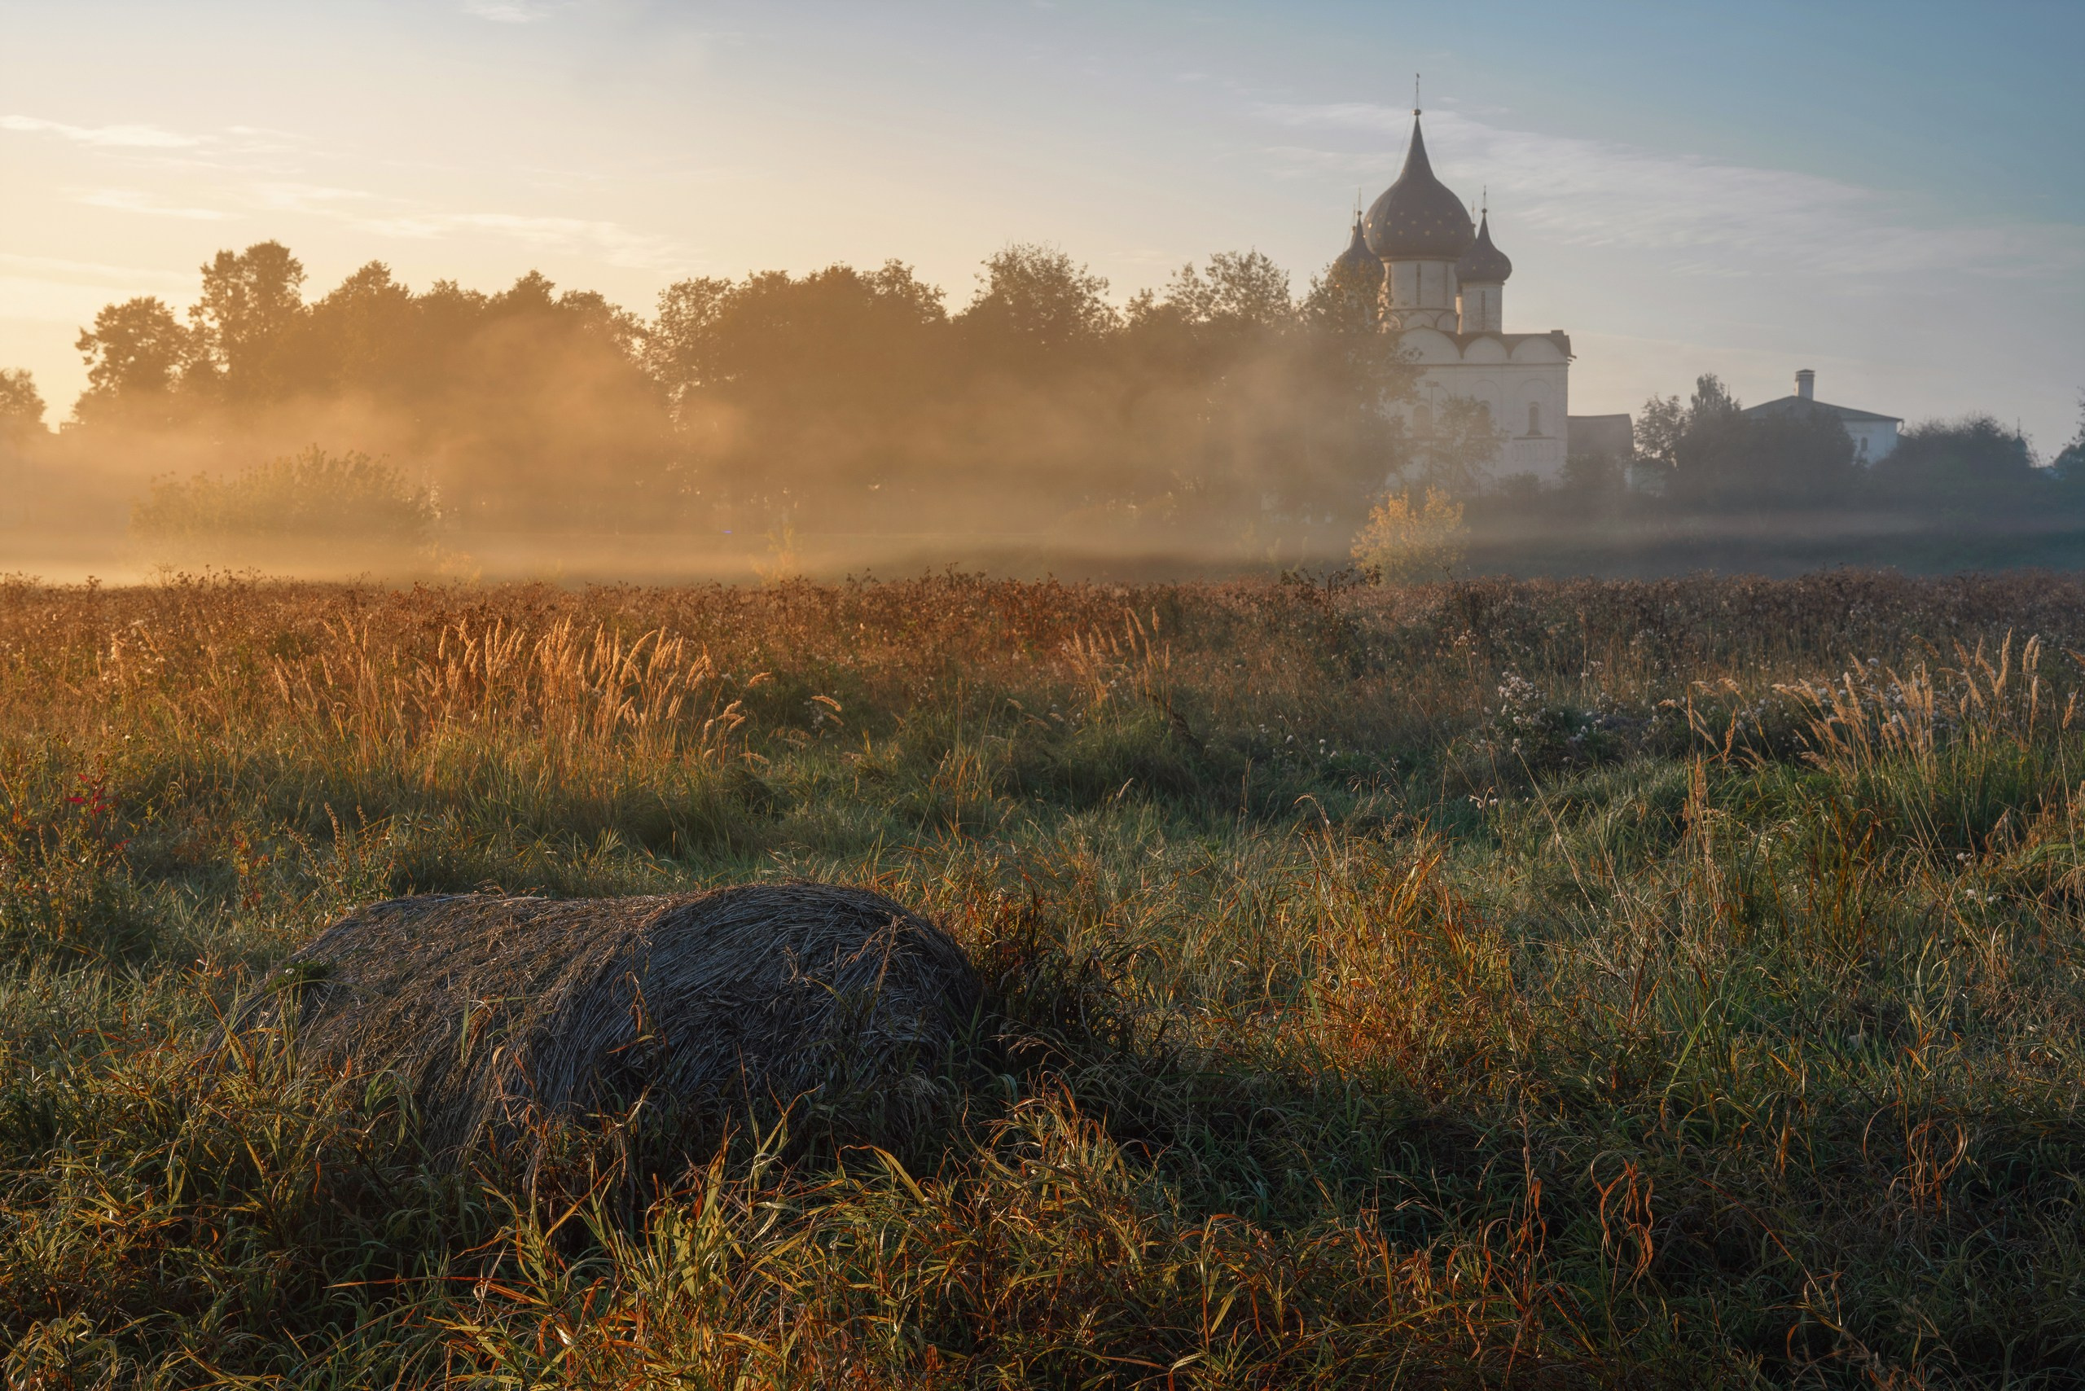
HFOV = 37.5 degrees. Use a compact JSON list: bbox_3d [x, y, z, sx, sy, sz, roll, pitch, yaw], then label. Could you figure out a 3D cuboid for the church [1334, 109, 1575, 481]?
[{"bbox_3d":[41.300,-41.200,316.000,25.500,40.500,20.500,0,3,4],"label":"church"}]

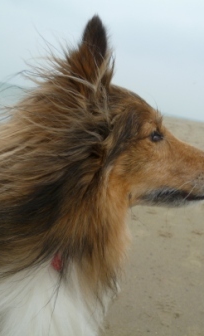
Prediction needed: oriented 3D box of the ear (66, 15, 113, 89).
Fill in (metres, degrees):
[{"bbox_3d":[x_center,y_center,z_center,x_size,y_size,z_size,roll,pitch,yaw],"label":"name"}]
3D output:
[{"bbox_3d":[-0.017,-0.157,0.490,0.058,0.098,0.050,7,7,7],"label":"ear"}]

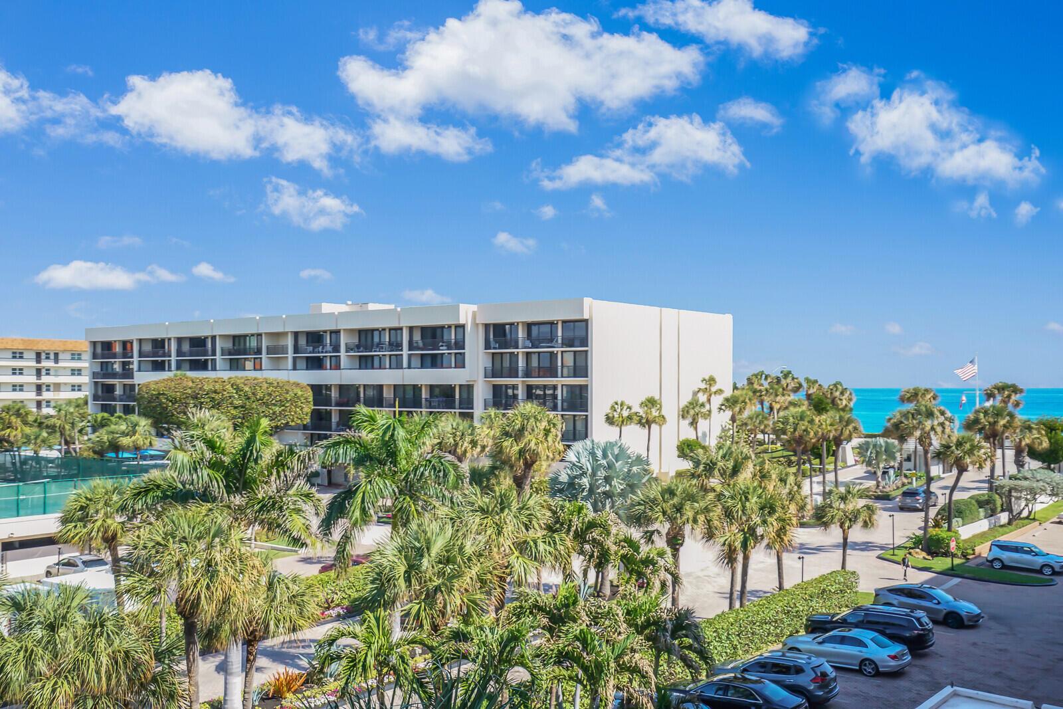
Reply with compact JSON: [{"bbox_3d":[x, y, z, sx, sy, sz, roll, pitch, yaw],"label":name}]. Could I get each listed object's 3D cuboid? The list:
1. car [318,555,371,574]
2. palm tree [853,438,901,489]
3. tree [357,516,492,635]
[{"bbox_3d":[-9.650,11.966,57.655,1.840,1.470,4.700,-1,-2,40],"label":"car"},{"bbox_3d":[34.229,10.727,102.384,4.304,5.083,4.304,-1,-2,18],"label":"palm tree"},{"bbox_3d":[-3.948,9.085,38.736,4.860,6.040,4.860,0,-2,0],"label":"tree"}]

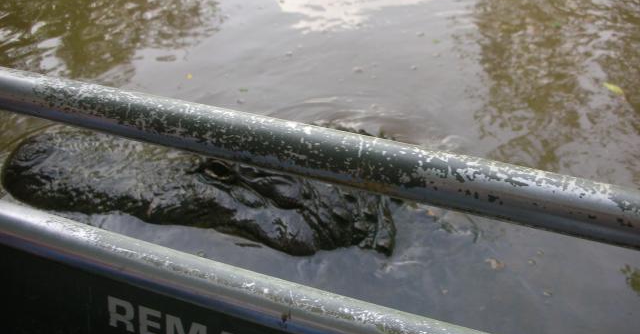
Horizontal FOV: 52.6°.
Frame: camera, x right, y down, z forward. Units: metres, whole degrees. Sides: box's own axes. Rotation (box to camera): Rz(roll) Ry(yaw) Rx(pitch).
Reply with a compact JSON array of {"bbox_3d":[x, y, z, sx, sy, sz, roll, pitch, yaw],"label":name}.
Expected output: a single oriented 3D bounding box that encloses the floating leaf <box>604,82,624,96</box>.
[{"bbox_3d":[0.892,-0.241,1.965,0.042,0.010,0.091,-5,30,-19],"label":"floating leaf"}]

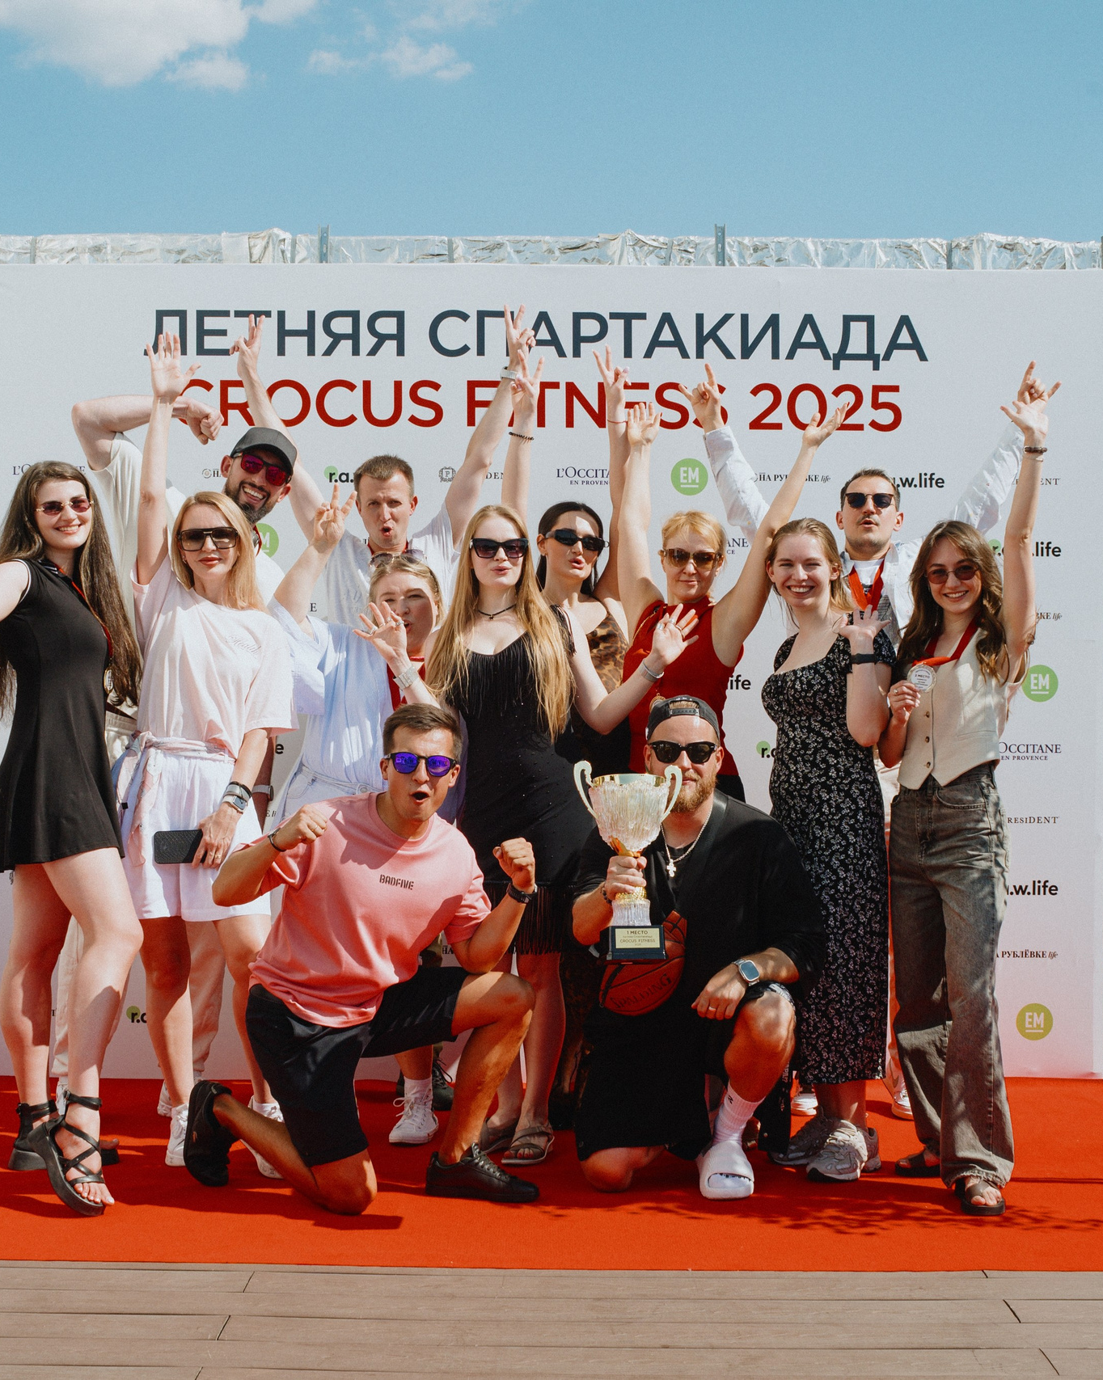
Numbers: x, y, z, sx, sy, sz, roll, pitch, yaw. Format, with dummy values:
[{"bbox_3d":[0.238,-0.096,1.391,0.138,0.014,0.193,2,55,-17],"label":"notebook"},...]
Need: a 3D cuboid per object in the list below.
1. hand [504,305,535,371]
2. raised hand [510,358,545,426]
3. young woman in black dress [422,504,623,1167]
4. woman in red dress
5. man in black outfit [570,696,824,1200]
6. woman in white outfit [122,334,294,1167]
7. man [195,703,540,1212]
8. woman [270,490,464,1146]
[{"bbox_3d":[-0.091,-1.011,4.620,0.095,0.195,0.075,1,0,-21],"label":"hand"},{"bbox_3d":[-0.065,-0.833,4.450,0.095,0.195,0.075,6,0,17],"label":"raised hand"},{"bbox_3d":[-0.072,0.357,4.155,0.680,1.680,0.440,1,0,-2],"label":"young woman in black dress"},{"bbox_3d":[0.490,0.222,4.254,0.600,1.960,0.400,1,0,2],"label":"woman in red dress"},{"bbox_3d":[0.361,0.603,4.026,0.640,1.200,0.620,1,0,6],"label":"man in black outfit"},{"bbox_3d":[-0.870,0.145,4.094,0.480,2.090,0.420,1,0,-7],"label":"woman in white outfit"},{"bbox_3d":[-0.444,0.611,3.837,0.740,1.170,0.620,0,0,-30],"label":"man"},{"bbox_3d":[-0.500,0.328,4.380,0.560,1.740,0.500,0,0,-14],"label":"woman"}]

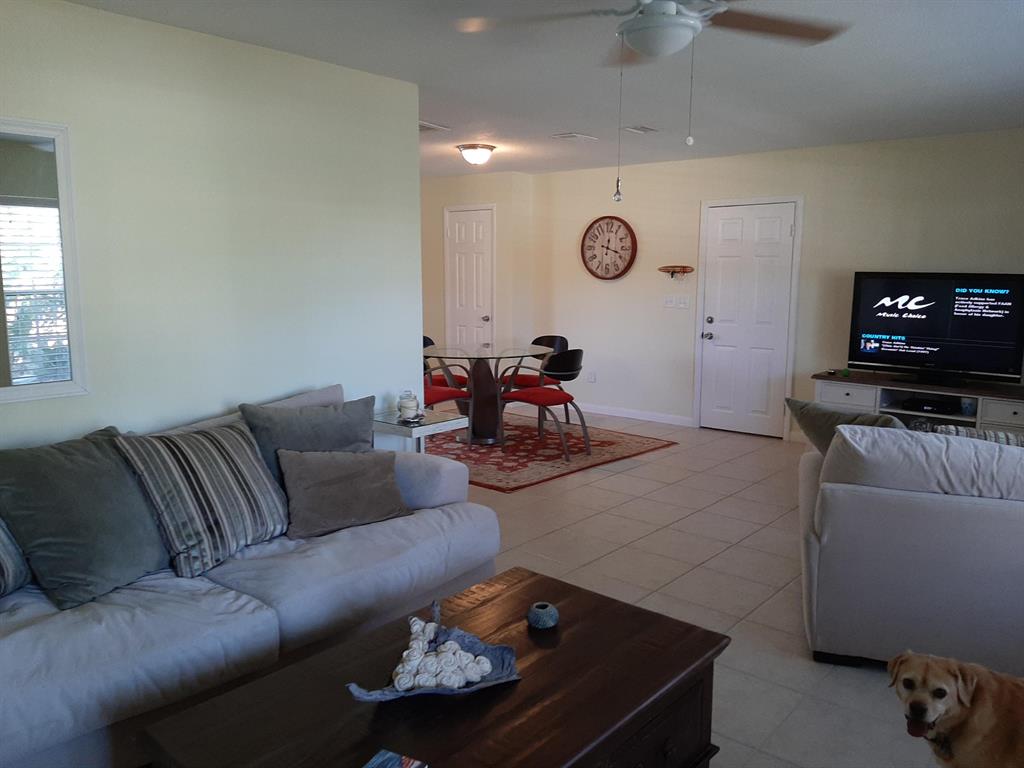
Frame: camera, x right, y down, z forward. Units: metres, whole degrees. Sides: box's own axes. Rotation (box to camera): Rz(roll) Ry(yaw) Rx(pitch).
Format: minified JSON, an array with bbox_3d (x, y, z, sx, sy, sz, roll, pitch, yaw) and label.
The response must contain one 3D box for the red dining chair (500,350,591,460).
[{"bbox_3d":[0.313,0.137,6.113,0.640,0.830,0.530,8,11,40],"label":"red dining chair"}]

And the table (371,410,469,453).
[{"bbox_3d":[-0.523,0.503,4.312,0.410,0.630,0.430,8,11,40],"label":"table"}]

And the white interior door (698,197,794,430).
[{"bbox_3d":[2.083,-0.566,6.836,0.800,2.020,0.050,8,11,40],"label":"white interior door"}]

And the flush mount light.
[{"bbox_3d":[-0.277,-1.857,6.202,0.330,0.150,0.330,0,9,0],"label":"flush mount light"}]

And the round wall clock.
[{"bbox_3d":[0.967,-1.344,7.647,0.625,0.625,0.055,8,11,40],"label":"round wall clock"}]

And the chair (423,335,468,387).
[{"bbox_3d":[-0.733,-0.008,6.987,0.640,0.840,0.530,8,11,40],"label":"chair"}]

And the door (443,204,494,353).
[{"bbox_3d":[-0.444,-0.859,8.503,0.670,2.050,0.050,8,11,40],"label":"door"}]

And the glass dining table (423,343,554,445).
[{"bbox_3d":[-0.269,0.096,6.556,1.210,0.770,1.210,0,9,0],"label":"glass dining table"}]

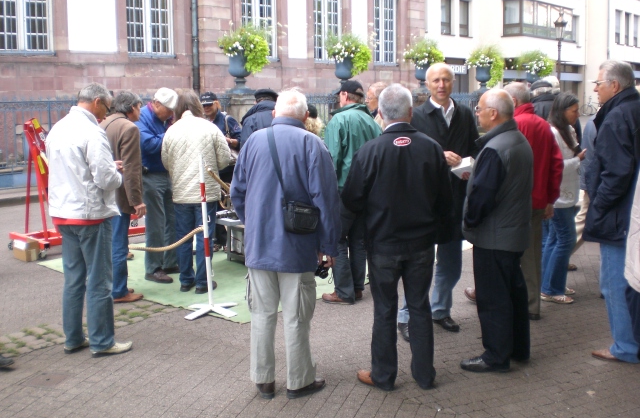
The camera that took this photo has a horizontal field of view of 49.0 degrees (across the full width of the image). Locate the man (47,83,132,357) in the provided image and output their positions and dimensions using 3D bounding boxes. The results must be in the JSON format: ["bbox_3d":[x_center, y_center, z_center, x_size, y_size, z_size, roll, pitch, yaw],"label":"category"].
[{"bbox_3d":[-1.492,0.081,4.511,0.460,1.734,0.510,-8,12,-39],"label":"man"}]

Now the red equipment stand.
[{"bbox_3d":[-2.513,-0.316,7.854,1.050,1.430,1.600,8,13,40],"label":"red equipment stand"}]

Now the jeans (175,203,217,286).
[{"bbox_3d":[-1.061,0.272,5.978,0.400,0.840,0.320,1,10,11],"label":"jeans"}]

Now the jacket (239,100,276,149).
[{"bbox_3d":[-0.517,-0.667,6.550,0.560,0.720,0.420,-6,11,-30],"label":"jacket"}]

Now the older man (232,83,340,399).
[{"bbox_3d":[-0.182,0.191,3.938,0.590,1.687,0.440,2,10,12],"label":"older man"}]

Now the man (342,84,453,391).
[{"bbox_3d":[0.435,0.161,4.012,0.610,1.716,0.420,0,9,2],"label":"man"}]

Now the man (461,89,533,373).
[{"bbox_3d":[1.056,0.137,4.204,0.420,1.680,0.500,3,10,20],"label":"man"}]

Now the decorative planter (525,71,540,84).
[{"bbox_3d":[6.902,-4.223,22.827,0.520,0.600,0.520,8,13,42],"label":"decorative planter"}]

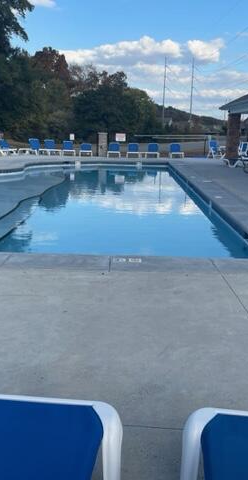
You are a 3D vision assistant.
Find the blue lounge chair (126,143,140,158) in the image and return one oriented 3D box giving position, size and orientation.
[{"bbox_3d":[0.530,-4.780,25.648,0.700,0.760,1.850,2,13,0],"label":"blue lounge chair"}]

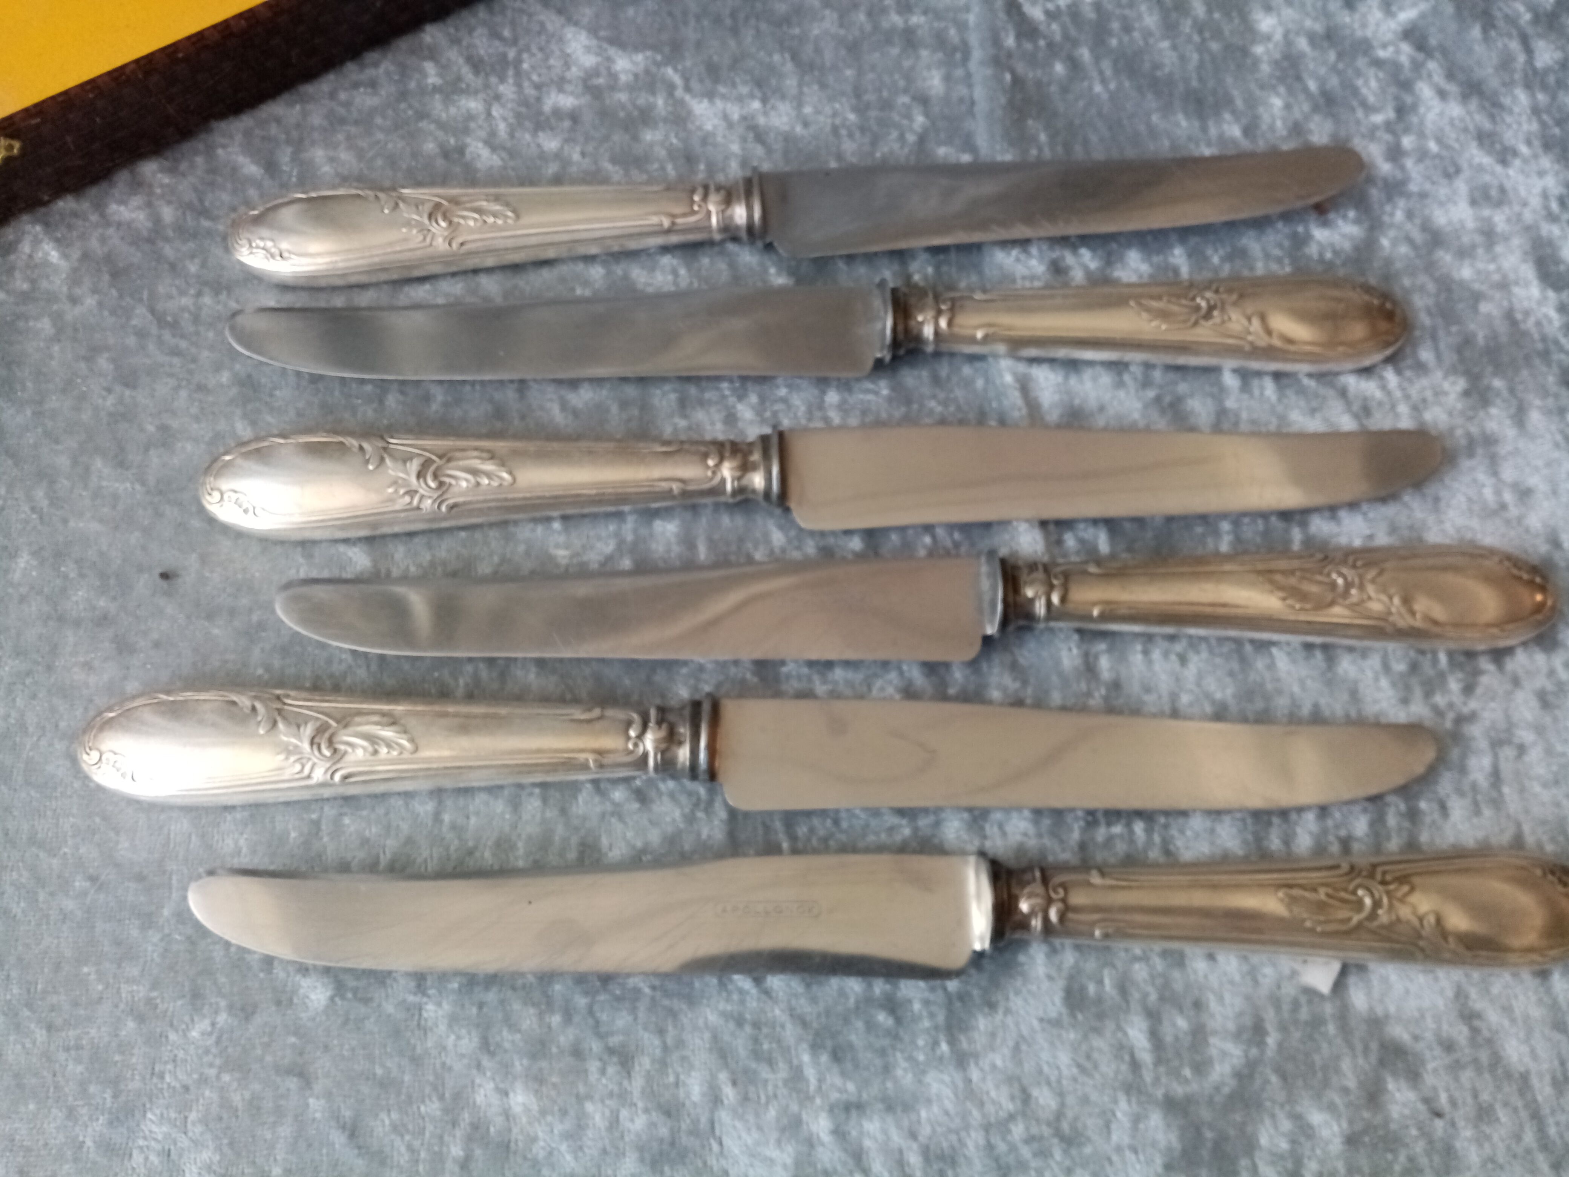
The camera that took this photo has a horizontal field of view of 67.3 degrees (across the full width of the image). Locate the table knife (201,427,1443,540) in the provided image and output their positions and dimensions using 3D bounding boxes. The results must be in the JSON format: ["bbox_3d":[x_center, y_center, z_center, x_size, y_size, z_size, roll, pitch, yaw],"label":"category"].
[{"bbox_3d":[0.011,-0.022,0.231,0.244,0.014,0.022,-1,70,-3],"label":"table knife"}]

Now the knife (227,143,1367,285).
[{"bbox_3d":[0.008,-0.081,0.252,0.244,0.014,0.022,-4,70,-4],"label":"knife"}]

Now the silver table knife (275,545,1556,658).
[{"bbox_3d":[0.028,0.003,0.223,0.244,0.014,0.022,-1,70,-3],"label":"silver table knife"}]

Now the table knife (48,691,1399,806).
[{"bbox_3d":[-0.002,0.029,0.212,0.244,0.014,0.022,1,70,-2],"label":"table knife"}]

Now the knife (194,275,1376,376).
[{"bbox_3d":[0.010,-0.054,0.243,0.244,0.014,0.022,-1,70,-3],"label":"knife"}]

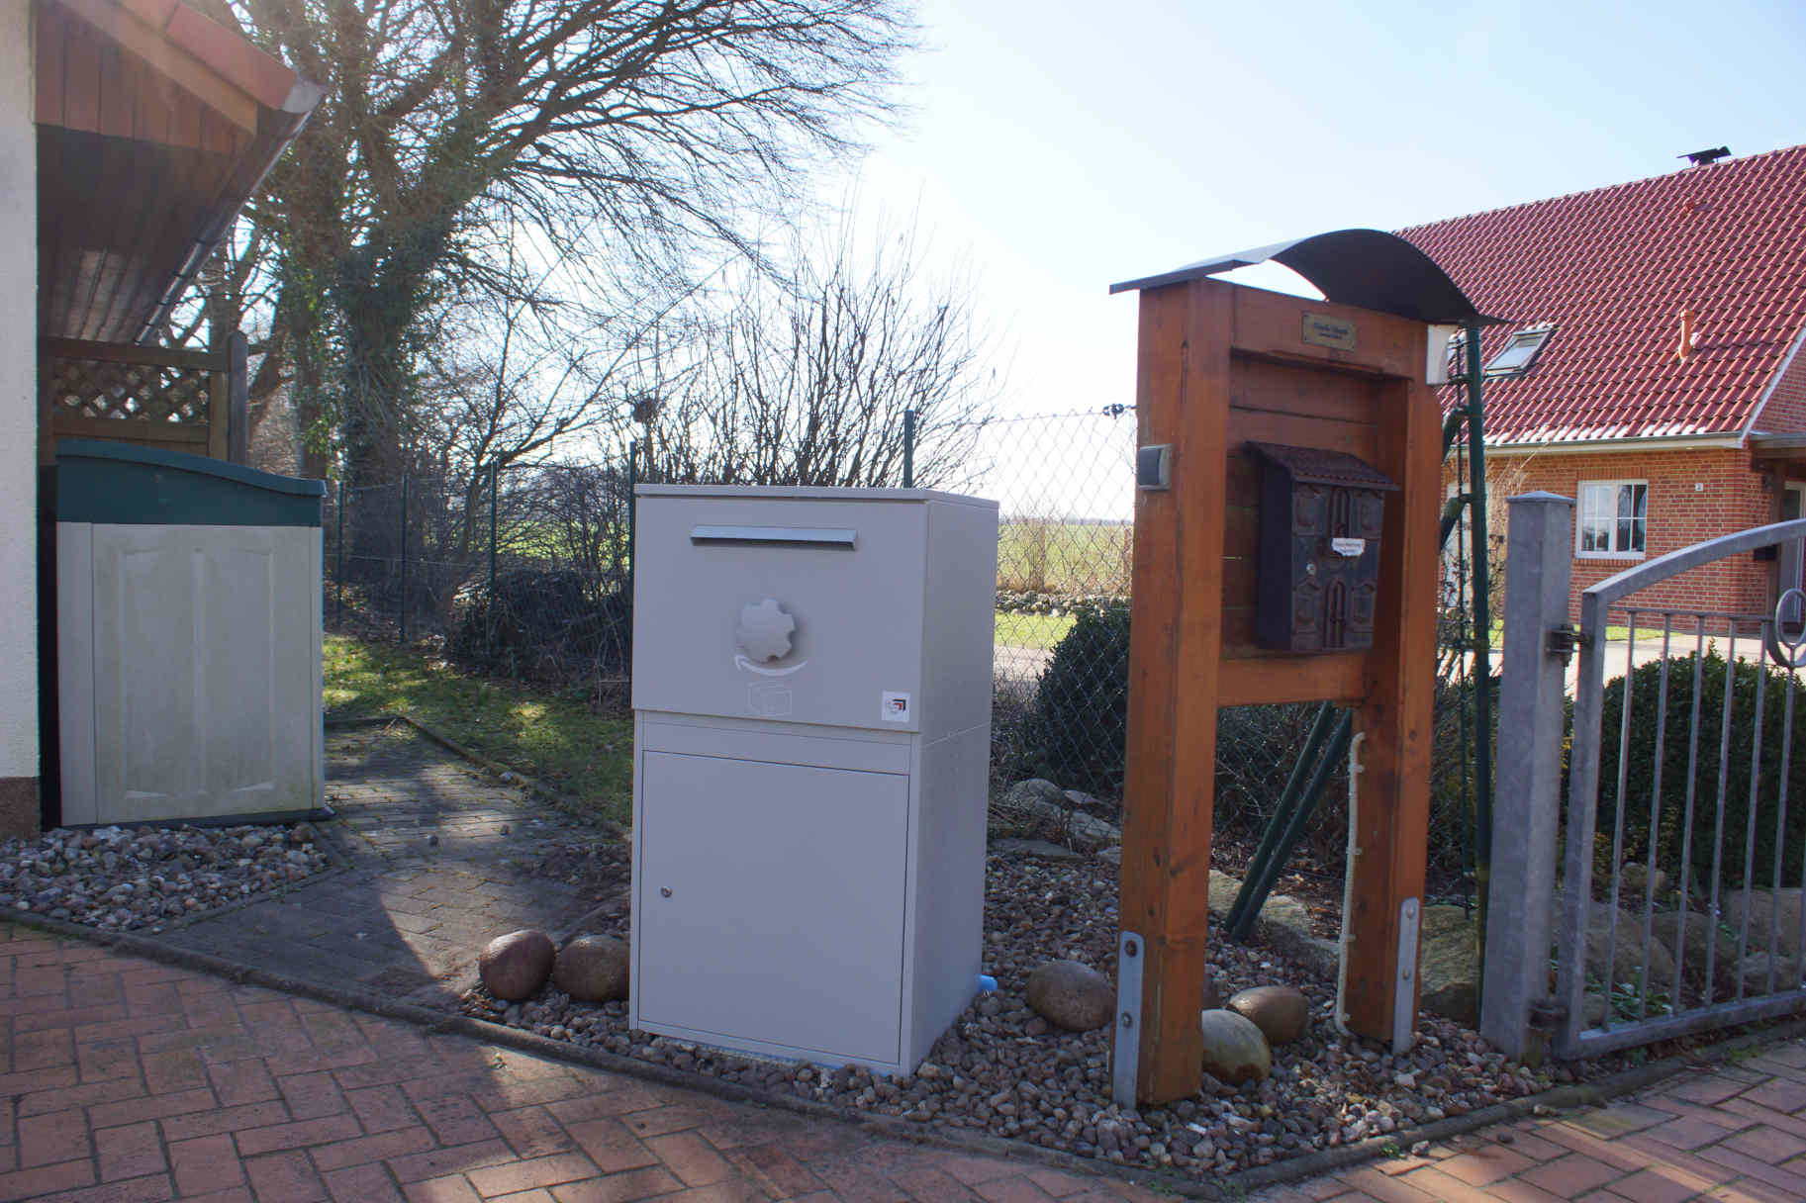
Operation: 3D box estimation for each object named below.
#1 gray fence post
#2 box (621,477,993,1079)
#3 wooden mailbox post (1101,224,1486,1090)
[{"bbox_3d":[1.356,0.376,2.939,0.092,1.225,0.092,0,3,-26],"label":"gray fence post"},{"bbox_3d":[-0.185,0.337,2.946,0.635,1.141,0.515,3,3,20],"label":"box"},{"bbox_3d":[0.840,0.129,2.801,0.922,1.712,0.304,0,3,-37],"label":"wooden mailbox post"}]

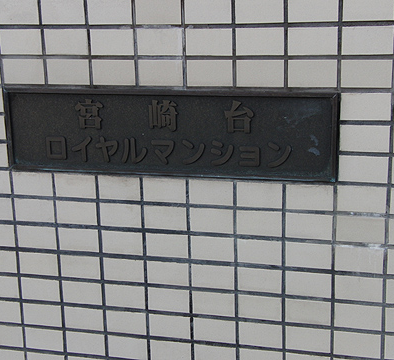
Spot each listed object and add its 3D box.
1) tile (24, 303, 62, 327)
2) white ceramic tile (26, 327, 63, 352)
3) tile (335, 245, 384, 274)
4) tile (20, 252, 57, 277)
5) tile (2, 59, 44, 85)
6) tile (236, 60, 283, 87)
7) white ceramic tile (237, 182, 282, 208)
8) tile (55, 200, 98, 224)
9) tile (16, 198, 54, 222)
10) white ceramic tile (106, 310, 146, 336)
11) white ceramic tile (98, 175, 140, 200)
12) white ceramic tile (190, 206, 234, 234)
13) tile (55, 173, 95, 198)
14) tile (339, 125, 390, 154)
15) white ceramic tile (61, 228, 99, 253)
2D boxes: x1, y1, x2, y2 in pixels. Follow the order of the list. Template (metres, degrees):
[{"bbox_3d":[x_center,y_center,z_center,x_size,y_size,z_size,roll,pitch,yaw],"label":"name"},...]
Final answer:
[{"bbox_3d":[-0.404,0.351,2.071,0.108,0.060,0.010,3,15,15],"label":"tile"},{"bbox_3d":[-0.405,0.421,2.102,0.108,0.060,0.010,2,15,14],"label":"white ceramic tile"},{"bbox_3d":[0.373,0.180,1.812,0.108,0.060,0.010,3,15,15],"label":"tile"},{"bbox_3d":[-0.408,0.215,2.046,0.108,0.060,0.010,3,15,15],"label":"tile"},{"bbox_3d":[-0.414,-0.262,1.894,0.108,0.061,0.010,3,15,15],"label":"tile"},{"bbox_3d":[0.142,-0.240,1.773,0.108,0.060,0.010,3,15,15],"label":"tile"},{"bbox_3d":[0.146,0.033,1.844,0.108,0.060,0.010,3,15,15],"label":"white ceramic tile"},{"bbox_3d":[-0.300,0.081,1.981,0.108,0.060,0.010,3,15,15],"label":"tile"},{"bbox_3d":[-0.407,0.076,1.989,0.108,0.061,0.010,2,15,15],"label":"tile"},{"bbox_3d":[-0.180,0.362,2.022,0.108,0.060,0.010,3,15,15],"label":"white ceramic tile"},{"bbox_3d":[-0.186,0.018,1.907,0.108,0.061,0.010,3,15,15],"label":"white ceramic tile"},{"bbox_3d":[0.039,0.100,1.938,0.108,0.060,0.010,2,15,14],"label":"white ceramic tile"},{"bbox_3d":[-0.301,0.013,1.963,0.108,0.060,0.010,3,15,15],"label":"tile"},{"bbox_3d":[0.379,-0.096,1.794,0.108,0.060,0.010,2,15,14],"label":"tile"},{"bbox_3d":[-0.294,0.149,1.971,0.108,0.061,0.010,3,15,15],"label":"white ceramic tile"}]

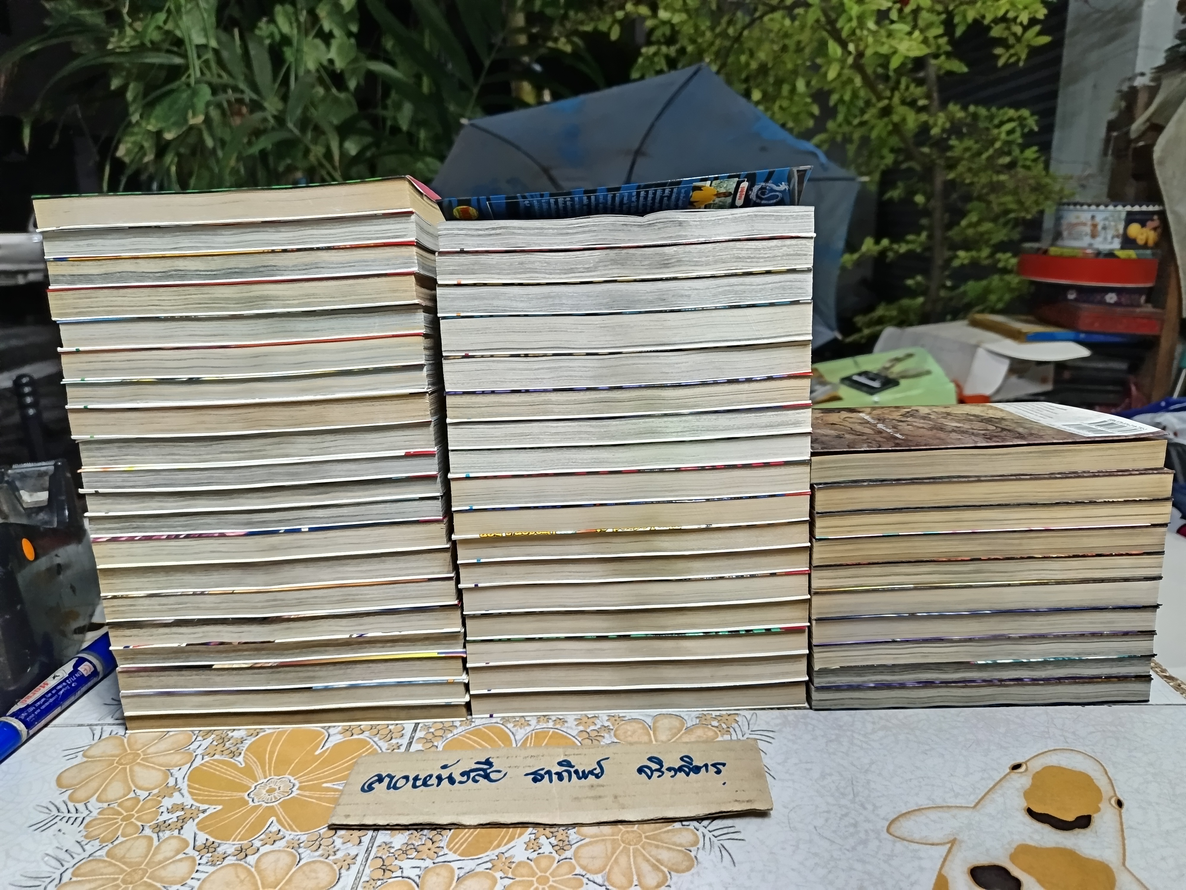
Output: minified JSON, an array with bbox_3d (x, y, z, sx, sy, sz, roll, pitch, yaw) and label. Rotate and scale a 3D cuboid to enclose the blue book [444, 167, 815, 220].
[{"bbox_3d":[0.017,-0.132,0.451,0.182,0.024,0.105,-1,10,2],"label":"blue book"}]

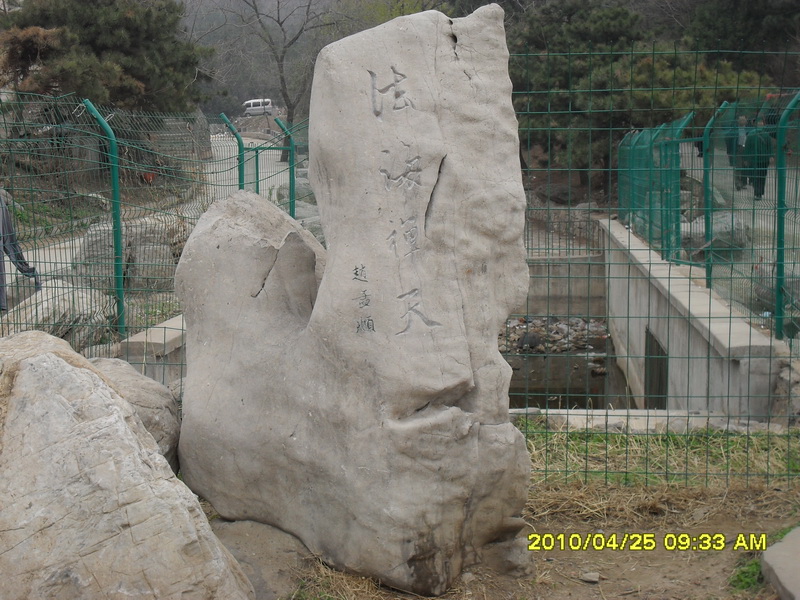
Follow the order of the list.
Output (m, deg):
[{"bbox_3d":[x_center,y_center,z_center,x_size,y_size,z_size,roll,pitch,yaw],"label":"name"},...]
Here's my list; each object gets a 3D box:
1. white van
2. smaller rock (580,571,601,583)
[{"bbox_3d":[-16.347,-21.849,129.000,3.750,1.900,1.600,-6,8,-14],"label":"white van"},{"bbox_3d":[0.626,0.908,3.720,0.064,0.025,0.048,-1,6,0],"label":"smaller rock"}]

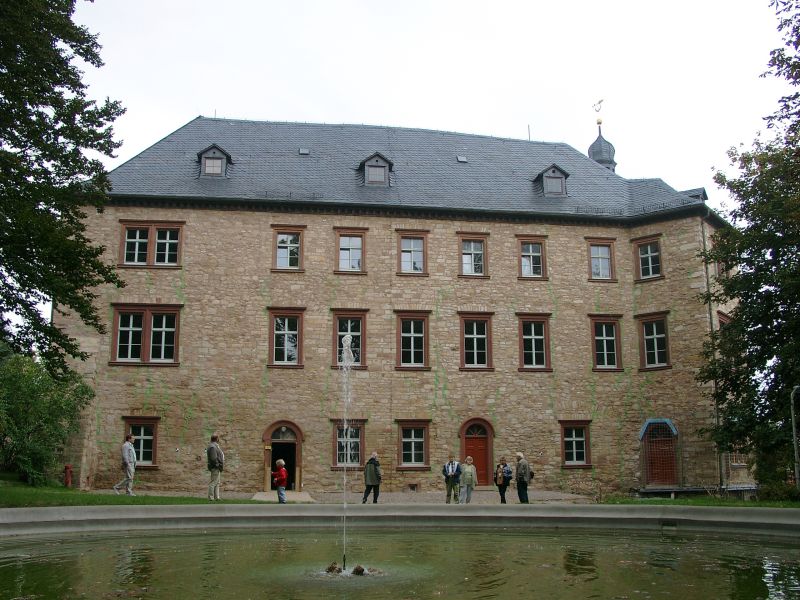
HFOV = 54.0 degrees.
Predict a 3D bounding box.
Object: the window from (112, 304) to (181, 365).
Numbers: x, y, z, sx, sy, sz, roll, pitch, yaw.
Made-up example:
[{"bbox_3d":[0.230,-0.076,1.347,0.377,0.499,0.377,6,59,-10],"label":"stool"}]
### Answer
[{"bbox_3d":[-10.596,1.466,32.825,2.961,2.606,0.300,1,-10,-9],"label":"window"}]

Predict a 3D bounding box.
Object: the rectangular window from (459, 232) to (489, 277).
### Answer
[{"bbox_3d":[3.359,-2.020,35.643,1.577,2.139,0.300,1,-10,-9],"label":"rectangular window"}]

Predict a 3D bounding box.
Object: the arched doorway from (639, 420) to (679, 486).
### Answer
[{"bbox_3d":[10.880,6.372,32.880,1.667,2.786,0.400,-11,-15,42],"label":"arched doorway"}]

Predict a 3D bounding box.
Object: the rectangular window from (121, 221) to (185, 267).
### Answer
[{"bbox_3d":[-10.116,-2.265,32.135,2.658,2.025,0.300,2,-12,-8],"label":"rectangular window"}]

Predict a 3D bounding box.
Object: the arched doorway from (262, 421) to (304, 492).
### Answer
[{"bbox_3d":[-4.628,6.207,31.306,1.632,2.799,0.400,2,-12,-8],"label":"arched doorway"}]

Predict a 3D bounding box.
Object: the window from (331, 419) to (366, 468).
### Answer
[{"bbox_3d":[-2.050,5.856,31.732,1.515,2.035,0.300,2,-12,-8],"label":"window"}]

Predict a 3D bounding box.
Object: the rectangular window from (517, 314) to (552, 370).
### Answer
[{"bbox_3d":[5.844,1.839,34.193,1.642,2.552,0.250,2,-12,-8],"label":"rectangular window"}]

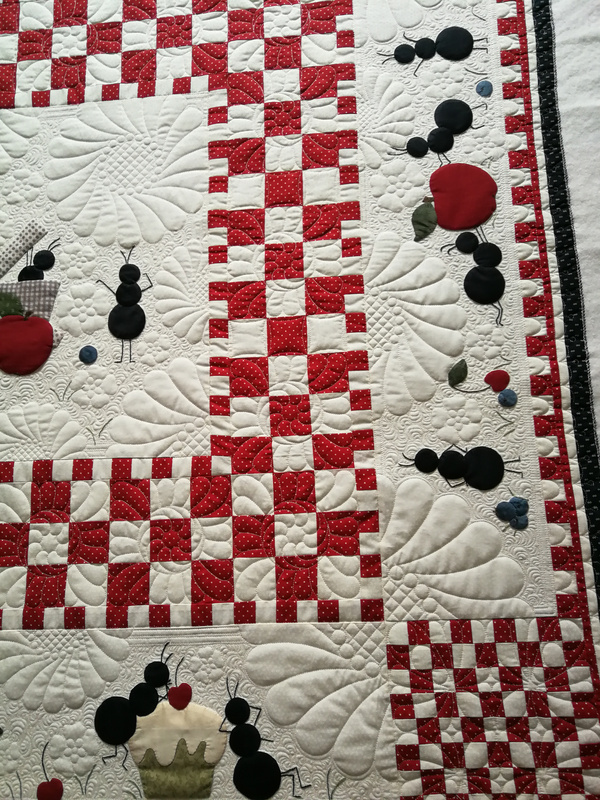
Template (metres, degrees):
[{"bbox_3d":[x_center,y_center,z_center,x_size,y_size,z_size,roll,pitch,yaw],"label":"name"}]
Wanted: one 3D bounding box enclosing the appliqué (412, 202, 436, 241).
[{"bbox_3d":[0.163,-0.232,0.811,0.032,0.004,0.053,-2,81,3],"label":"appliqué"}]

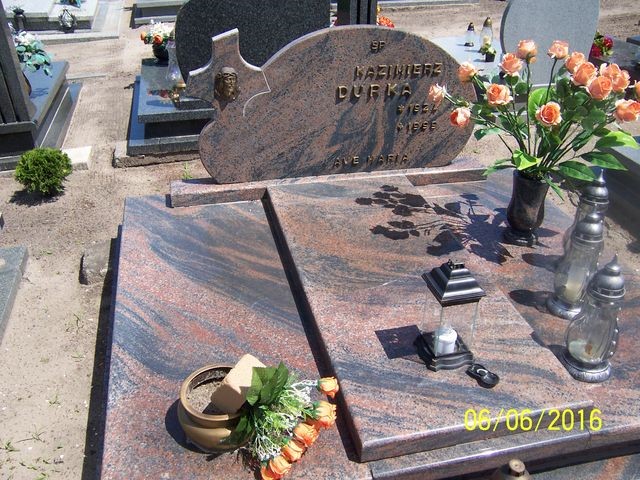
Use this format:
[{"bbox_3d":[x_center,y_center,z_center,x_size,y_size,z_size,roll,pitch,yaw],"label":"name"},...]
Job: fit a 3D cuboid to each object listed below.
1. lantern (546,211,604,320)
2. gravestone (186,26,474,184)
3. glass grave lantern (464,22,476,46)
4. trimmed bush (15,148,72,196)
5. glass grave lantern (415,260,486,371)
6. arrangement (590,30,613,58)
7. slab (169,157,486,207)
[{"bbox_3d":[0.847,0.064,1.980,0.135,0.390,0.135,-6,32,-12],"label":"lantern"},{"bbox_3d":[0.077,-0.604,2.700,1.310,0.660,0.076,-6,32,-12],"label":"gravestone"},{"bbox_3d":[1.388,-1.889,5.604,0.102,0.200,0.102,-6,32,-12],"label":"glass grave lantern"},{"bbox_3d":[-1.460,-0.362,3.221,0.330,0.280,0.320,-6,32,-12],"label":"trimmed bush"},{"bbox_3d":[0.362,0.196,1.697,0.132,0.310,0.132,-9,32,-16],"label":"glass grave lantern"},{"bbox_3d":[2.408,-1.673,5.220,0.230,0.220,0.220,-6,32,-12],"label":"arrangement"},{"bbox_3d":[0.070,-0.276,2.846,1.480,0.060,0.150,-6,32,-12],"label":"slab"}]

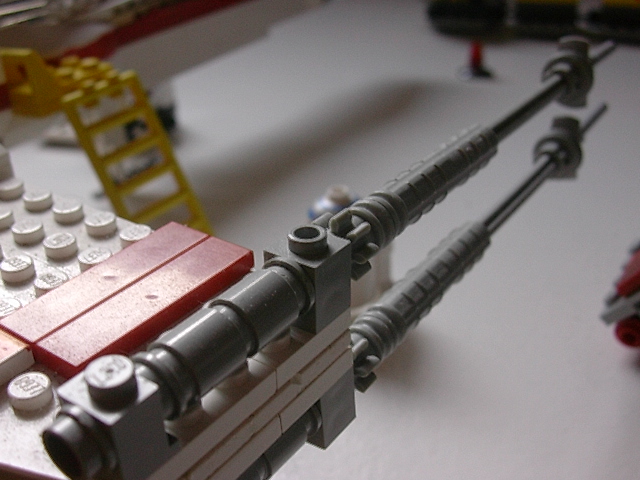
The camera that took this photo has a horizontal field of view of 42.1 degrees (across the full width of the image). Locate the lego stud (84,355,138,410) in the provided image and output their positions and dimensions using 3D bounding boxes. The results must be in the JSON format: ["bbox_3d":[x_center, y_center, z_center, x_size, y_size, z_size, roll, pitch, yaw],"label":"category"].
[{"bbox_3d":[-0.020,0.013,0.081,0.005,0.002,0.005,18,36,31],"label":"lego stud"}]

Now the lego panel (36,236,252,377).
[{"bbox_3d":[-0.022,0.009,0.111,0.008,0.003,0.032,18,36,31],"label":"lego panel"}]

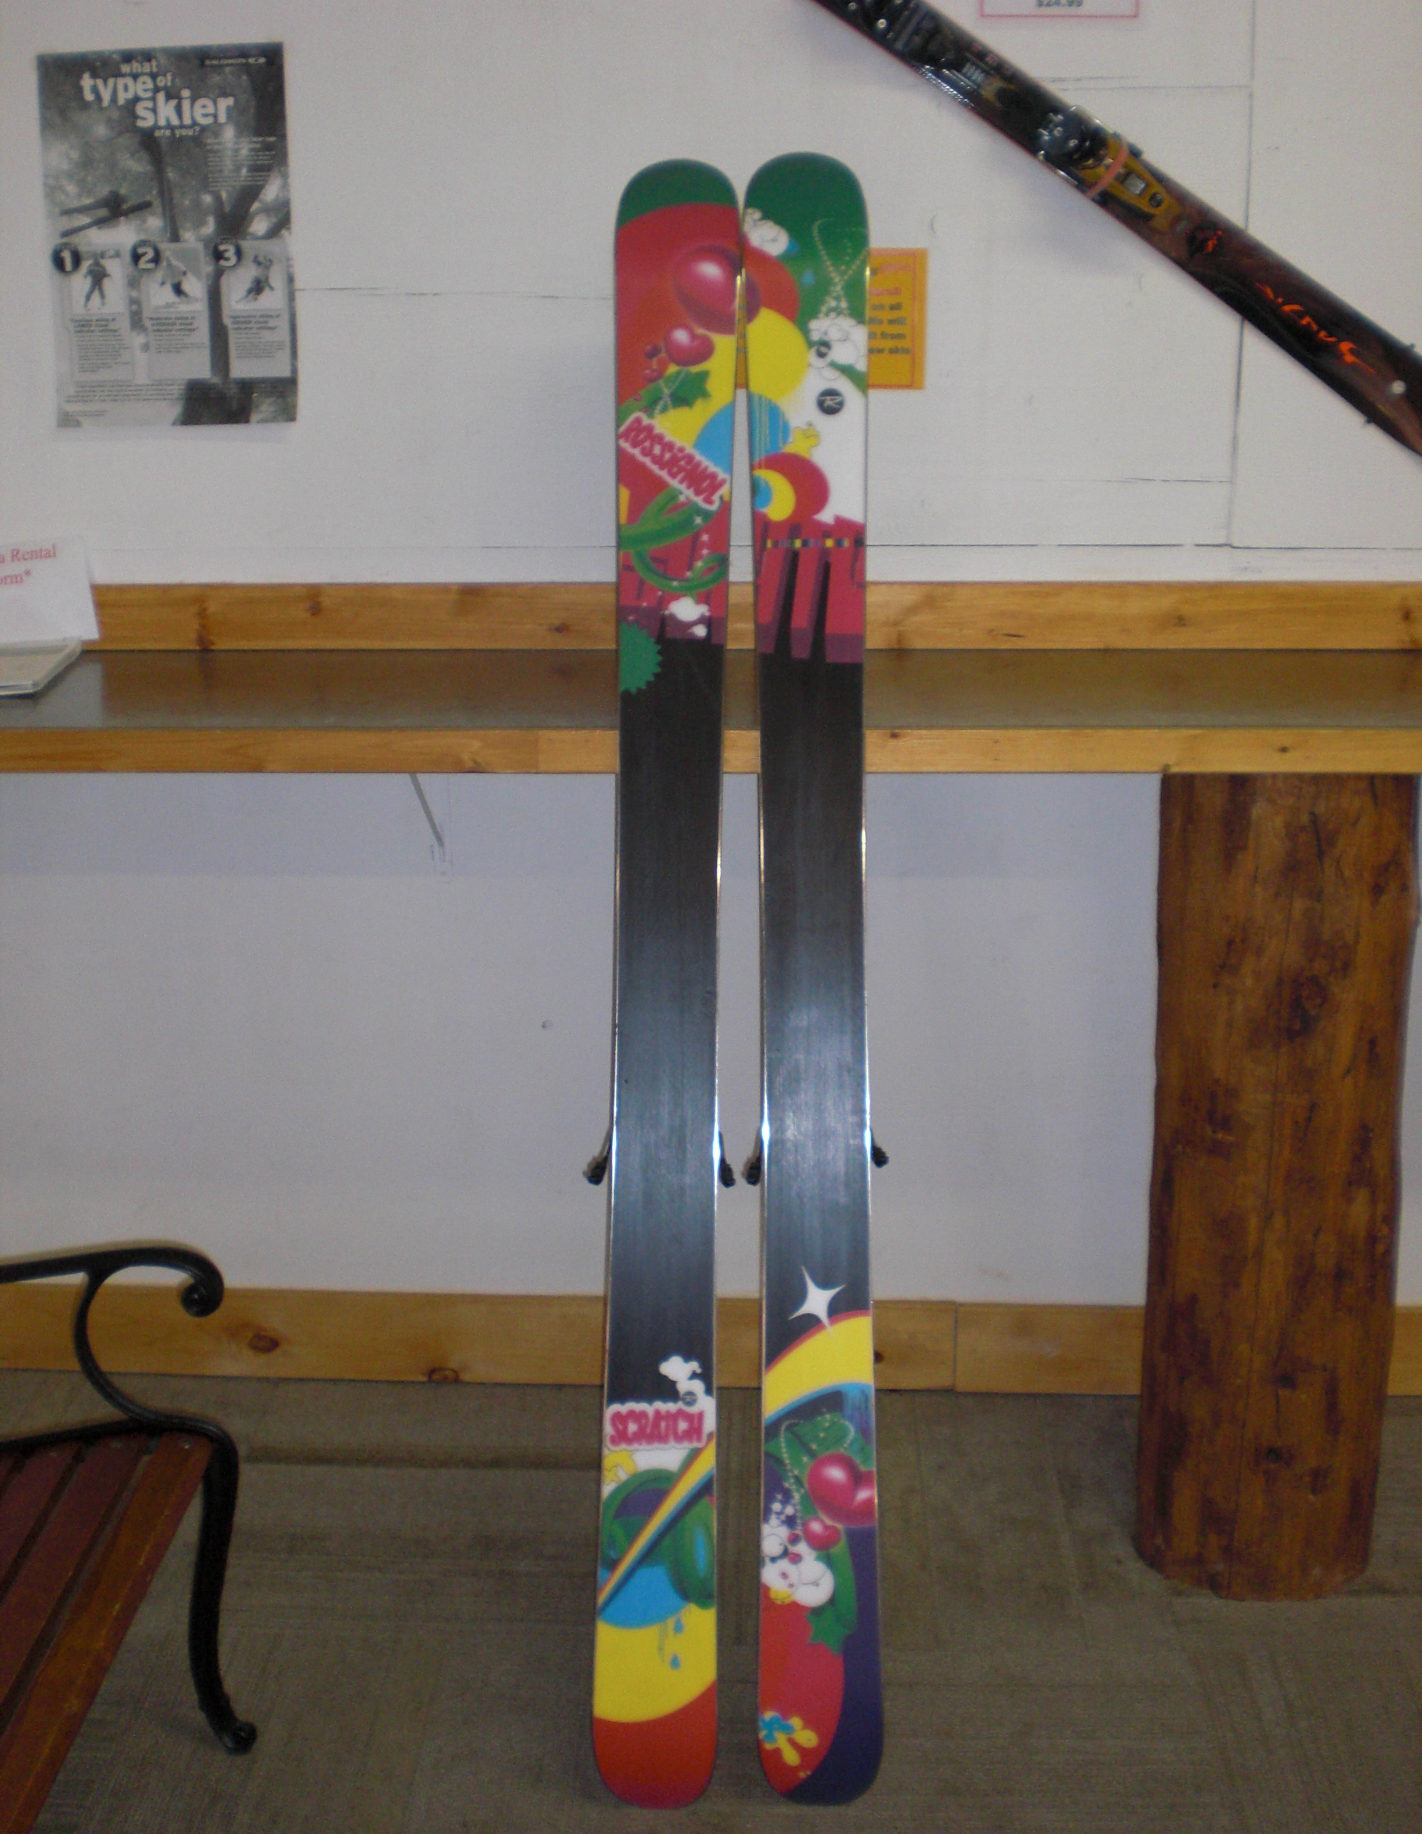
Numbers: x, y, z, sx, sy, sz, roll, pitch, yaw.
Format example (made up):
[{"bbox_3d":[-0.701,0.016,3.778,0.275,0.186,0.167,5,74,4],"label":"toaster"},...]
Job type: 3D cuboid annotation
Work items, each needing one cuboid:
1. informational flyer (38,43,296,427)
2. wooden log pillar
[{"bbox_3d":[-0.688,-0.857,2.638,0.311,0.455,0.008,0,13,3],"label":"informational flyer"},{"bbox_3d":[0.654,0.267,2.429,0.290,1.000,0.290,0,13,3],"label":"wooden log pillar"}]

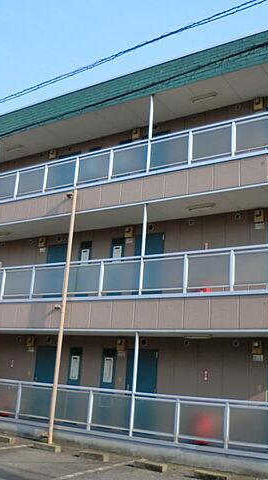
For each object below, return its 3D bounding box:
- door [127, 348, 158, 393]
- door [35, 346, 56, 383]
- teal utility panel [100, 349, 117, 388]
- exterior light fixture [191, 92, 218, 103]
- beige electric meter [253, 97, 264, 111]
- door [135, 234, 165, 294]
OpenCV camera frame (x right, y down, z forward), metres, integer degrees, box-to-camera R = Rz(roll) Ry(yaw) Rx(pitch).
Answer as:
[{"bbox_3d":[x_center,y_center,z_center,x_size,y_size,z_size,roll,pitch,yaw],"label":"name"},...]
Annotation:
[{"bbox_3d":[0.137,3.552,11.494,0.855,2.000,0.070,-6,-19,32],"label":"door"},{"bbox_3d":[-2.460,3.885,13.745,0.864,1.904,0.080,-6,-18,33],"label":"door"},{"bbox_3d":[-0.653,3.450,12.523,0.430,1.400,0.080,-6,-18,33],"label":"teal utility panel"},{"bbox_3d":[1.738,-3.502,12.358,0.639,0.079,0.138,-6,-18,33],"label":"exterior light fixture"},{"bbox_3d":[2.945,-3.221,11.798,0.205,0.290,0.140,-6,-18,33],"label":"beige electric meter"},{"bbox_3d":[0.331,0.831,12.247,0.845,2.000,0.070,-6,-19,32],"label":"door"}]

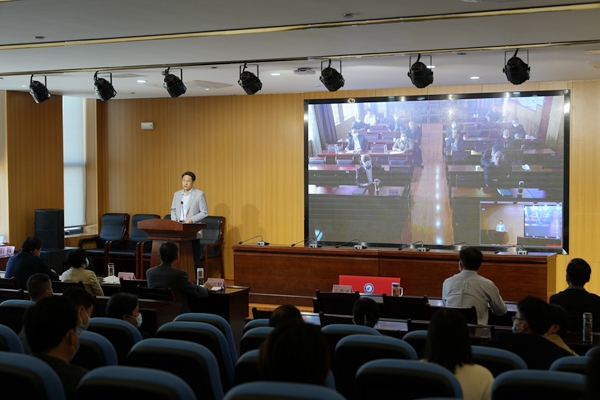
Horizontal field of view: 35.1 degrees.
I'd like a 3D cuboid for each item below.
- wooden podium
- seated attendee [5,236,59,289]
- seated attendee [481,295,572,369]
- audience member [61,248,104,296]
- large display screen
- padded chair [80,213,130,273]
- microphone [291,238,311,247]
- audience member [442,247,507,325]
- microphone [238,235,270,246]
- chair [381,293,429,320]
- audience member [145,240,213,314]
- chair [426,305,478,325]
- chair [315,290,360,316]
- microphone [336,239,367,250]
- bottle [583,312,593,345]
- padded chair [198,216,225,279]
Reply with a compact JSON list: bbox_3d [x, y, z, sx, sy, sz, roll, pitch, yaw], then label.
[{"bbox_3d":[-1.675,0.782,12.584,0.720,1.140,0.580,1,2,25],"label":"wooden podium"},{"bbox_3d":[-2.640,1.002,9.620,0.580,1.281,0.800,1,2,27],"label":"seated attendee"},{"bbox_3d":[1.221,1.111,5.212,0.540,1.208,0.780,0,2,2],"label":"seated attendee"},{"bbox_3d":[-2.064,1.061,9.369,0.480,1.176,0.750,1,2,26],"label":"audience member"},{"bbox_3d":[1.891,-0.387,13.778,3.942,2.256,0.120,1,2,24],"label":"large display screen"},{"bbox_3d":[-3.272,0.736,15.871,0.610,1.030,0.650,1,2,25],"label":"padded chair"},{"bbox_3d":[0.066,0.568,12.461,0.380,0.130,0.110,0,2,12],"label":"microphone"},{"bbox_3d":[1.442,1.032,7.777,0.540,1.324,0.800,0,2,17],"label":"audience member"},{"bbox_3d":[-0.646,0.556,13.050,0.420,0.150,0.170,1,2,25],"label":"microphone"},{"bbox_3d":[0.963,1.242,8.145,0.430,0.900,0.500,1,2,24],"label":"chair"},{"bbox_3d":[-1.242,1.033,9.859,0.560,1.310,0.720,0,2,10],"label":"audience member"},{"bbox_3d":[1.370,1.300,8.213,0.440,0.870,0.520,1,2,25],"label":"chair"},{"bbox_3d":[0.410,1.232,8.445,0.430,0.900,0.500,1,2,24],"label":"chair"},{"bbox_3d":[0.667,0.577,12.181,0.400,0.140,0.110,0,2,12],"label":"microphone"},{"bbox_3d":[2.060,0.921,6.805,0.070,0.228,0.070,1,2,25],"label":"bottle"},{"bbox_3d":[-1.609,0.757,15.096,0.610,1.030,0.650,1,2,25],"label":"padded chair"}]

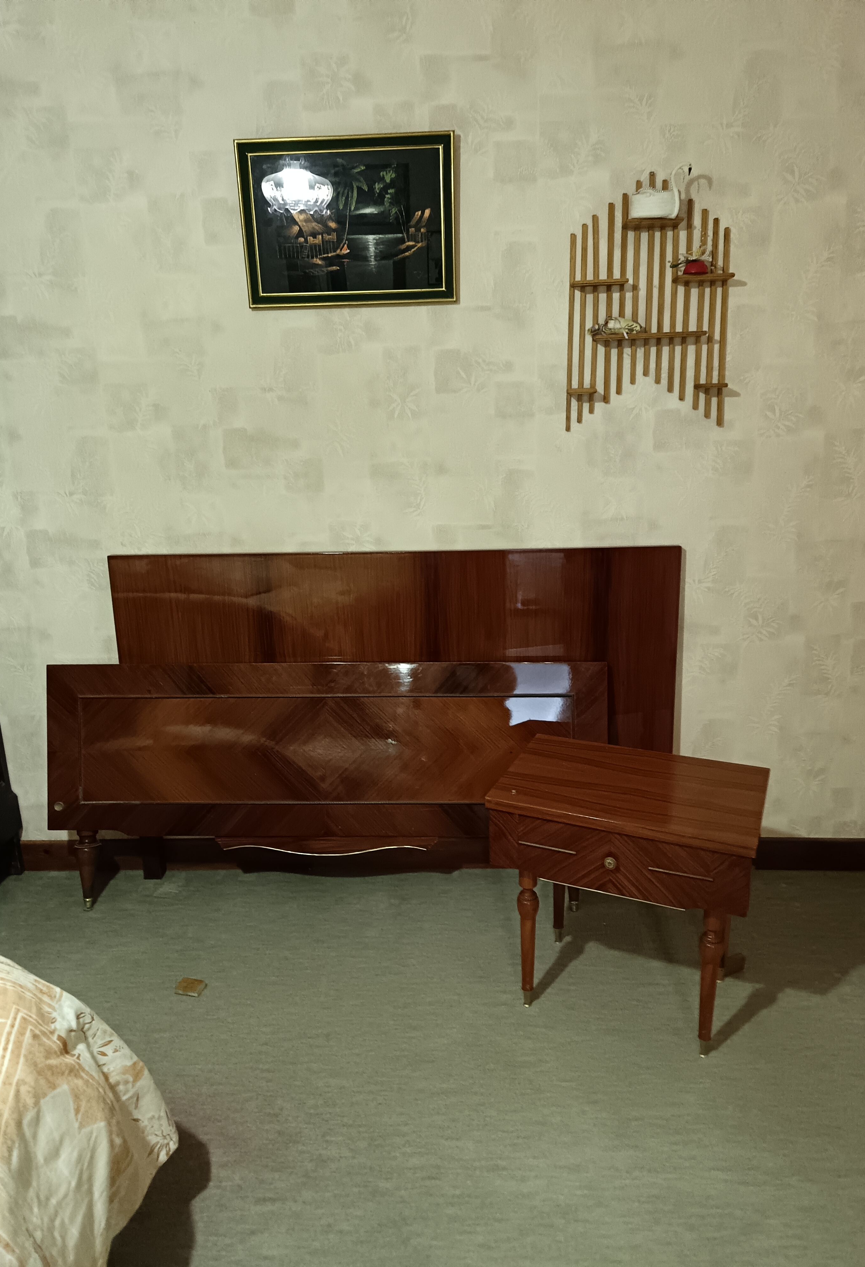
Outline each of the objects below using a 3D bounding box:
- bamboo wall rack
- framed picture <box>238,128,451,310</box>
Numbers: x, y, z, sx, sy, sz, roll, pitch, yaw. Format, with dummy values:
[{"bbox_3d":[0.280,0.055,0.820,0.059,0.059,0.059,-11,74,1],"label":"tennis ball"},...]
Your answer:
[{"bbox_3d":[0.502,-0.757,2.024,0.368,0.561,0.072,-1,16,2],"label":"bamboo wall rack"},{"bbox_3d":[-0.191,-0.942,2.014,0.487,0.351,0.024,-1,21,2],"label":"framed picture"}]

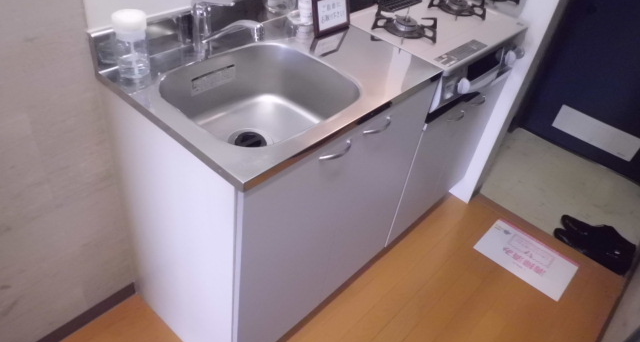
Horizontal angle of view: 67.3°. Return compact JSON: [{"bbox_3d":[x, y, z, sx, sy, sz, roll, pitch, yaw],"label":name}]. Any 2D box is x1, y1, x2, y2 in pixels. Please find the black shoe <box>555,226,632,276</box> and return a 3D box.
[{"bbox_3d":[1.180,0.340,2.086,0.307,0.104,0.109,34,46,26],"label":"black shoe"}]

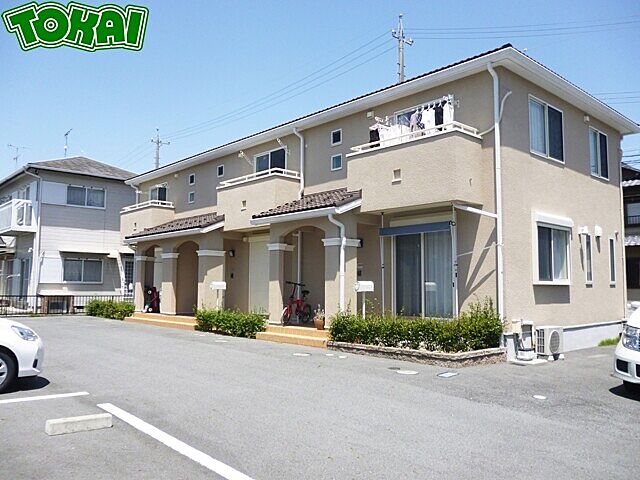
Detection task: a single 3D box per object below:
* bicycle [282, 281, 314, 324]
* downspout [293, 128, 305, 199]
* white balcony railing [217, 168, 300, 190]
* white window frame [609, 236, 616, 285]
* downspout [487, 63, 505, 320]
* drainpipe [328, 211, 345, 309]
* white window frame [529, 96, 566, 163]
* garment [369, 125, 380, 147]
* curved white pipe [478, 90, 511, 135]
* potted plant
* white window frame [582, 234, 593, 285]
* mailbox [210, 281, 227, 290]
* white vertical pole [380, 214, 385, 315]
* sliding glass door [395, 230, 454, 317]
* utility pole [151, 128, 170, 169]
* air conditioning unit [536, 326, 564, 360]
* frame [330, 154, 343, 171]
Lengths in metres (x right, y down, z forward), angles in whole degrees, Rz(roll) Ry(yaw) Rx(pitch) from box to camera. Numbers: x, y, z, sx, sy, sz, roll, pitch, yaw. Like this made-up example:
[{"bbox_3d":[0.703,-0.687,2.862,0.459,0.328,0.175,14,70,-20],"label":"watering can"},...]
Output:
[{"bbox_3d":[-0.594,1.595,12.839,0.520,1.000,1.470,-2,-5,28],"label":"bicycle"},{"bbox_3d":[-0.601,-2.130,14.382,0.340,1.950,0.110,4,-6,-42],"label":"downspout"},{"bbox_3d":[-1.901,-1.705,15.387,0.870,0.250,3.080,4,-6,-42],"label":"white balcony railing"},{"bbox_3d":[7.850,0.576,13.842,0.430,1.220,0.100,4,-6,-42],"label":"white window frame"},{"bbox_3d":[3.342,-0.669,9.835,0.400,5.450,0.100,4,-6,-42],"label":"downspout"},{"bbox_3d":[0.375,0.769,11.113,0.420,2.630,0.100,4,-6,-42],"label":"drainpipe"},{"bbox_3d":[5.025,-2.396,11.429,1.690,1.220,0.100,4,-6,-42],"label":"white window frame"},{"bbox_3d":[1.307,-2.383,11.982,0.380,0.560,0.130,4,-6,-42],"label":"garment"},{"bbox_3d":[3.589,-2.588,10.602,0.534,0.966,0.557,4,-6,-42],"label":"curved white pipe"},{"bbox_3d":[-0.023,1.767,11.650,0.270,0.540,0.270,0,-5,0],"label":"potted plant"},{"bbox_3d":[6.522,0.492,12.554,0.440,1.210,0.100,4,-6,-42],"label":"white window frame"},{"bbox_3d":[-2.968,1.346,15.218,0.460,0.230,0.180,4,-6,-42],"label":"mailbox"},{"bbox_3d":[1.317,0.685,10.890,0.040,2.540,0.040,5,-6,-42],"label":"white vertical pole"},{"bbox_3d":[2.208,0.695,11.258,0.120,2.000,1.680,4,-6,-42],"label":"sliding glass door"},{"bbox_3d":[-13.226,-2.140,42.241,1.500,13.950,0.350,3,-5,-33],"label":"utility pole"},{"bbox_3d":[4.583,2.073,10.348,0.780,0.620,0.270,4,-6,-42],"label":"air conditioning unit"},{"bbox_3d":[0.426,-2.003,13.446,0.100,0.380,0.410,4,-6,-42],"label":"frame"}]

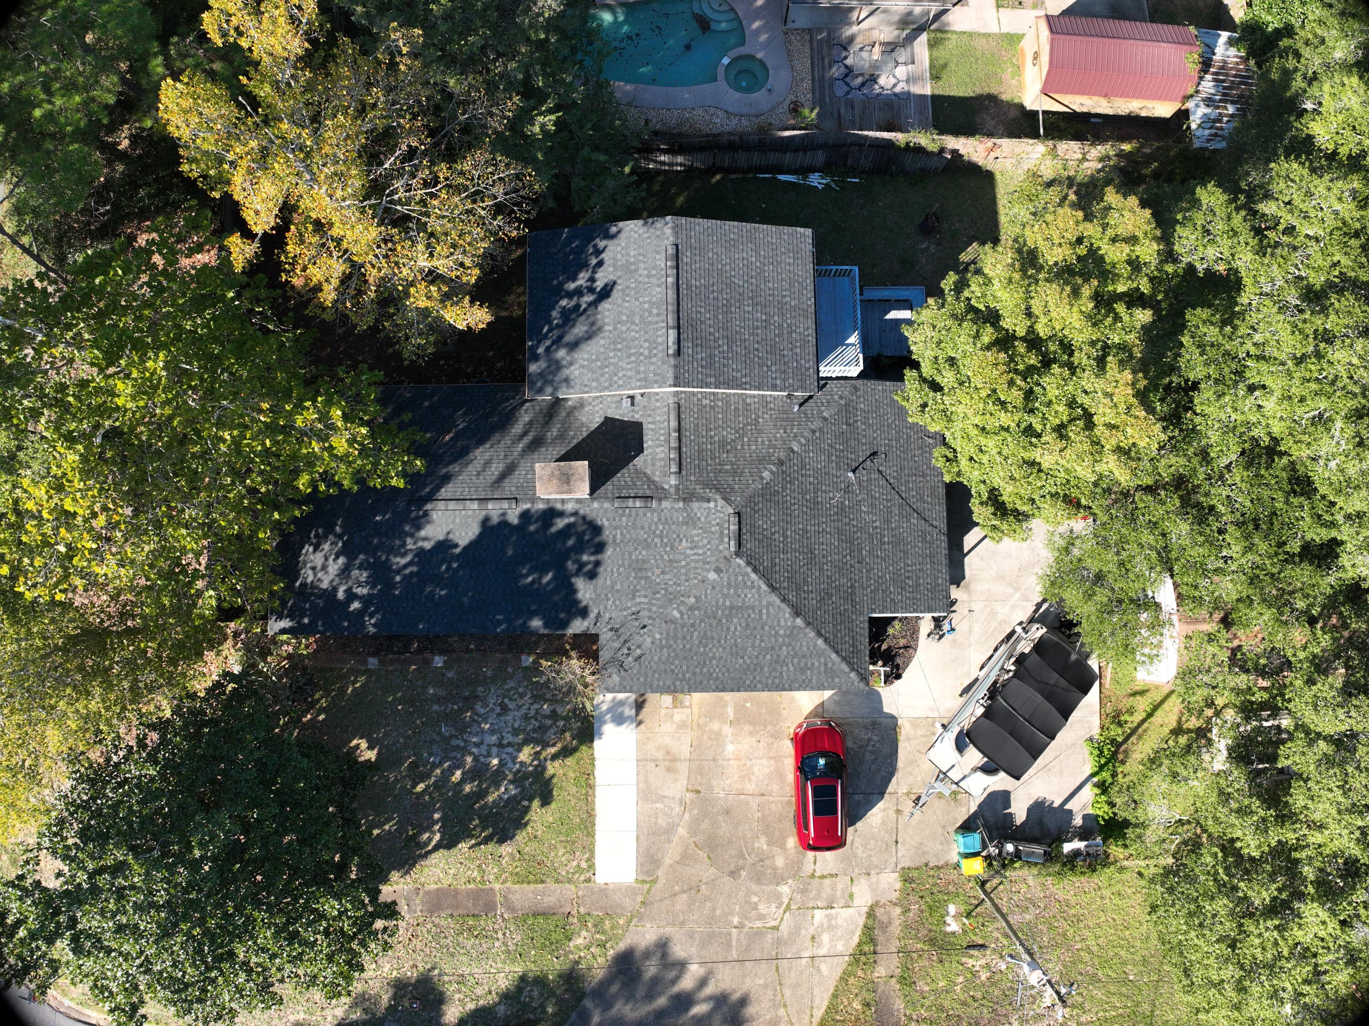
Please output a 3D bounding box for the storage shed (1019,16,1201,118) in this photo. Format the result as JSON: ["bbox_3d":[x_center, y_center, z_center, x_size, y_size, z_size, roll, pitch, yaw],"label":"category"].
[{"bbox_3d":[17.734,-18.482,39.789,6.020,3.050,3.290,4,83,1],"label":"storage shed"}]

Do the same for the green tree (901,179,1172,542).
[{"bbox_3d":[10.914,-4.600,31.507,7.960,10.000,10.950,-1,83,0],"label":"green tree"}]

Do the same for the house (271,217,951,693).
[{"bbox_3d":[-2.523,-1.388,32.392,23.280,7.200,15.020,-1,83,0],"label":"house"}]

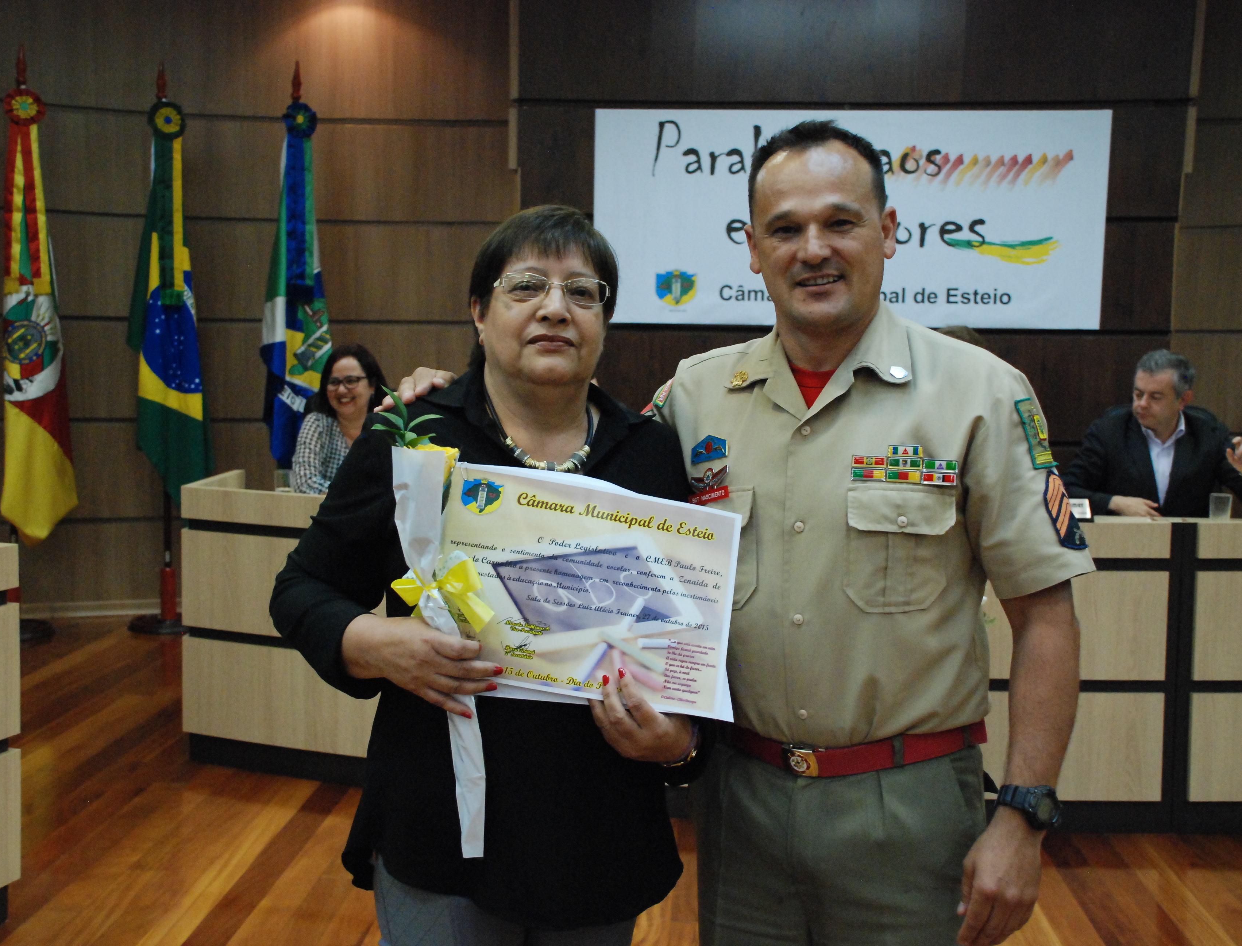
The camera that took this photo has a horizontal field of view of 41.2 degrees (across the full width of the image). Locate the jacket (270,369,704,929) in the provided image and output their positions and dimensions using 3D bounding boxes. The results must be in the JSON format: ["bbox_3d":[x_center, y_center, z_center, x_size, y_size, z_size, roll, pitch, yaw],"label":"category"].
[{"bbox_3d":[-0.157,0.206,1.930,0.490,0.660,0.380,1,4,-2],"label":"jacket"}]

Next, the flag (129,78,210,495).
[{"bbox_3d":[-2.268,-0.855,8.300,0.430,2.200,0.300,0,4,-13],"label":"flag"}]

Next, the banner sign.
[{"bbox_3d":[1.127,-1.251,8.120,2.510,1.060,0.030,1,4,5],"label":"banner sign"}]

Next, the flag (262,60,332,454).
[{"bbox_3d":[-1.620,-0.965,8.250,0.380,2.150,0.300,0,4,-9],"label":"flag"}]

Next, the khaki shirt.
[{"bbox_3d":[0.284,0.060,1.950,0.540,0.520,0.320,2,4,21],"label":"khaki shirt"}]

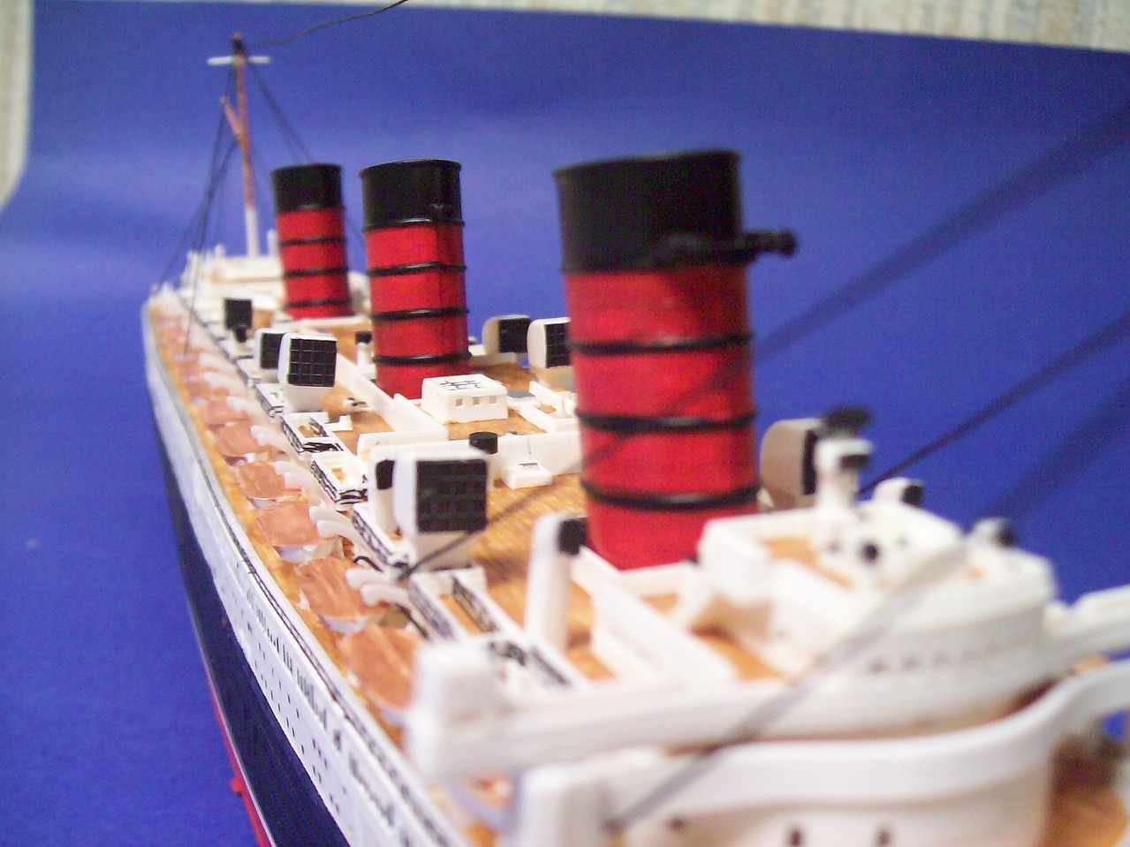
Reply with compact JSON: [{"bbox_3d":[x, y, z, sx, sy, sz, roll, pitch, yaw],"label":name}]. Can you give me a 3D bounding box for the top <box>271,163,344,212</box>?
[{"bbox_3d":[-0.050,-0.045,0.228,0.013,0.008,0.020,-7,6,-22],"label":"top"}]

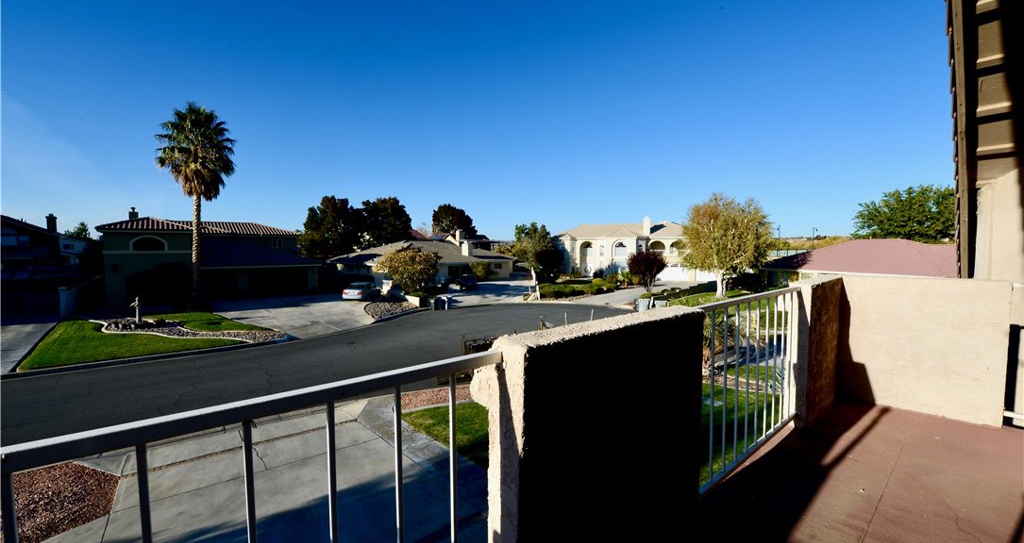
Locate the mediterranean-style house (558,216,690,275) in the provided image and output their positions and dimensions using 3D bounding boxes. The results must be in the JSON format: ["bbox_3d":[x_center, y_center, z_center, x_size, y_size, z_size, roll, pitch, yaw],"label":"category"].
[{"bbox_3d":[19.422,-3.689,64.519,21.000,8.900,14.000,2,4,24],"label":"mediterranean-style house"}]

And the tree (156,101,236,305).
[{"bbox_3d":[-24.791,-5.182,31.247,5.020,15.930,5.020,0,3,0],"label":"tree"}]

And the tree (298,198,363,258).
[{"bbox_3d":[-28.159,-5.278,61.796,9.070,12.600,9.070,0,3,0],"label":"tree"}]

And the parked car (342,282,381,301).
[{"bbox_3d":[-13.871,1.757,36.469,1.820,1.460,4.750,0,3,-6],"label":"parked car"}]

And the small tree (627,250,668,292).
[{"bbox_3d":[14.484,-0.010,42.575,4.240,4.460,4.240,0,3,0],"label":"small tree"}]

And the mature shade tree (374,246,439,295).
[{"bbox_3d":[-9.855,-0.092,37.561,6.010,4.520,6.010,0,3,0],"label":"mature shade tree"}]

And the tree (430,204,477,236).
[{"bbox_3d":[-10.648,-6.207,73.762,8.830,13.030,8.830,0,3,0],"label":"tree"}]

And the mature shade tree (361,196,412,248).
[{"bbox_3d":[-19.471,-5.278,61.796,7.720,12.600,7.720,0,3,0],"label":"mature shade tree"}]

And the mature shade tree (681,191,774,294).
[{"bbox_3d":[20.152,-2.450,37.421,7.630,9.850,7.630,0,3,0],"label":"mature shade tree"}]

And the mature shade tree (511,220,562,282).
[{"bbox_3d":[3.318,-2.561,53.943,7.040,8.110,7.040,0,3,0],"label":"mature shade tree"}]

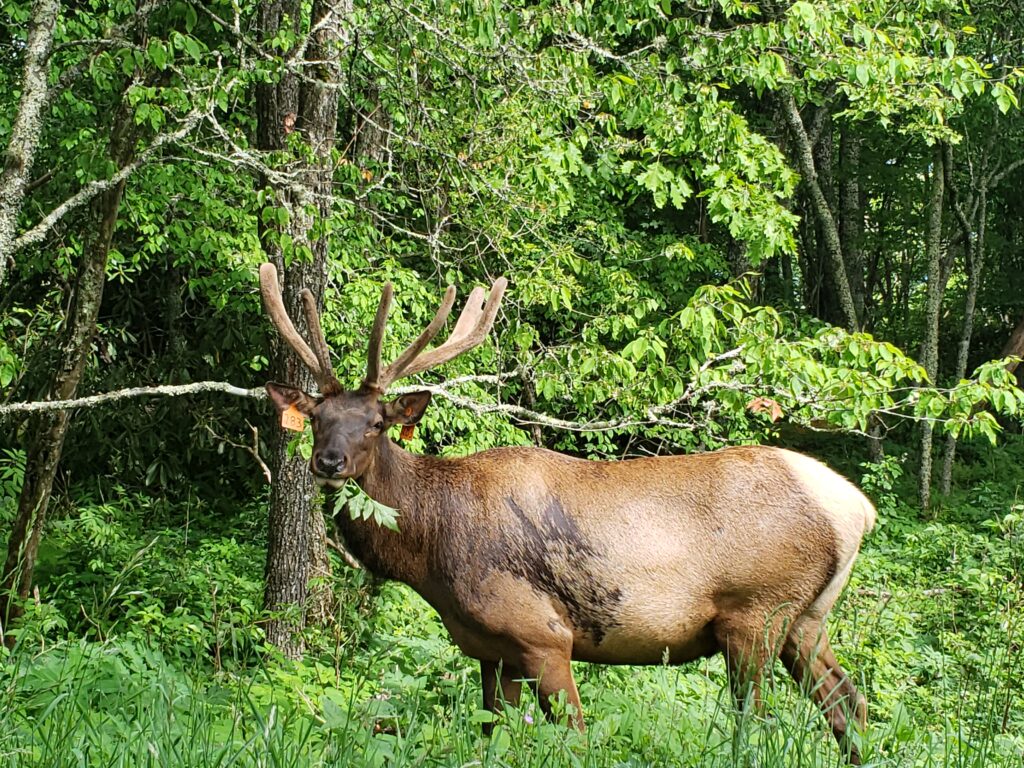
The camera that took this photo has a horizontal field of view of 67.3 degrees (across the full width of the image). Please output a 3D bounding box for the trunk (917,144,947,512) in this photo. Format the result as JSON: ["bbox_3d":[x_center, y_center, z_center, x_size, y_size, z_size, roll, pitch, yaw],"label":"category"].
[{"bbox_3d":[5.242,-0.730,9.600,0.180,4.800,0.170,3,1,0],"label":"trunk"}]

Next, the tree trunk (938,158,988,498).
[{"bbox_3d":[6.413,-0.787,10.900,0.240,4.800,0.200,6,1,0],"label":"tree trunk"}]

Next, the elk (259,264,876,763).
[{"bbox_3d":[0.210,0.630,2.870,2.270,2.120,0.800,0,1,6],"label":"elk"}]

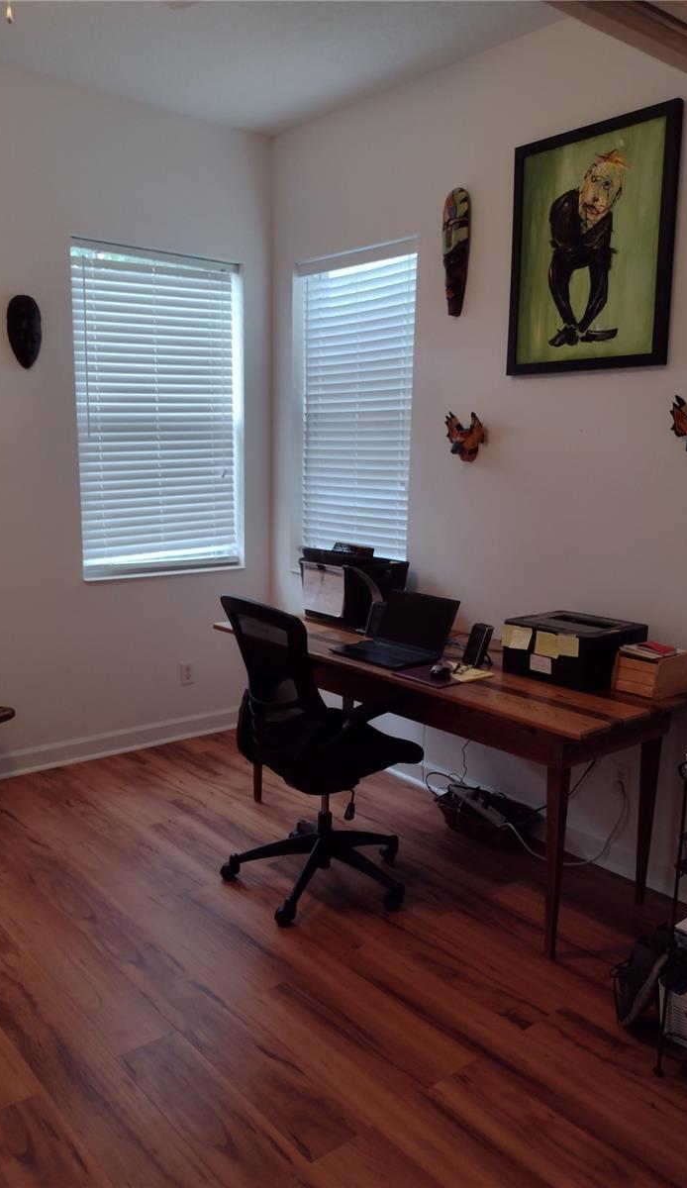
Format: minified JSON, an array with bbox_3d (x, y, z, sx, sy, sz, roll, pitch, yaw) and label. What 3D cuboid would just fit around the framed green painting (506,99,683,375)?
[{"bbox_3d":[0.853,-1.198,3.239,0.030,0.812,0.686,-7,13,-38],"label":"framed green painting"}]

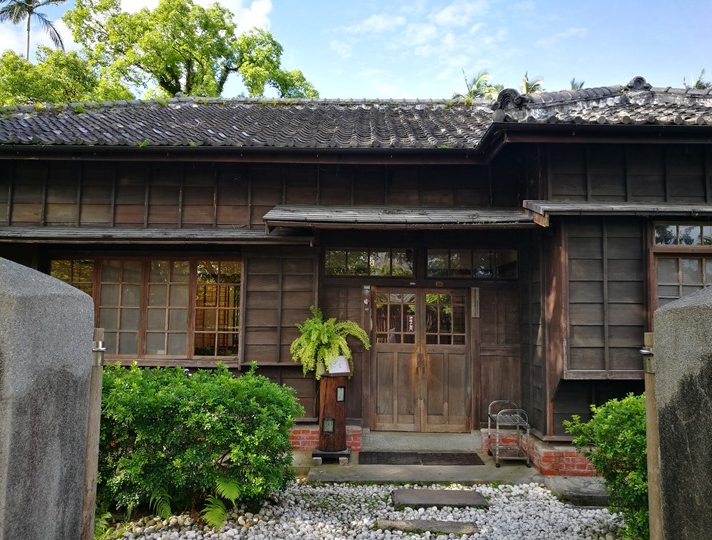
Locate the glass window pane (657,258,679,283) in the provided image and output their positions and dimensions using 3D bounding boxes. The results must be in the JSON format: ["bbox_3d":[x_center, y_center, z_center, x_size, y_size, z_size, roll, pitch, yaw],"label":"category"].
[{"bbox_3d":[3.453,0.010,6.208,0.229,0.280,0.020,1,-5,0],"label":"glass window pane"}]

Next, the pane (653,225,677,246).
[{"bbox_3d":[3.205,-0.358,5.804,0.221,0.207,0.025,1,-5,0],"label":"pane"}]

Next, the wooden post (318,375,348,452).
[{"bbox_3d":[-0.259,1.629,6.478,0.316,0.845,0.316,1,-5,0],"label":"wooden post"}]

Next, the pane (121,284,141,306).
[{"bbox_3d":[-2.874,0.330,7.181,0.247,0.282,0.020,1,-5,1],"label":"pane"}]

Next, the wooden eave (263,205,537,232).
[{"bbox_3d":[0.504,-0.642,6.785,3.090,0.440,0.950,0,-4,0],"label":"wooden eave"}]

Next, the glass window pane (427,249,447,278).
[{"bbox_3d":[1.057,-0.079,7.217,0.278,0.339,0.020,1,-5,1],"label":"glass window pane"}]

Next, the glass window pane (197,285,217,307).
[{"bbox_3d":[-1.901,0.333,7.171,0.266,0.284,0.020,1,-5,1],"label":"glass window pane"}]

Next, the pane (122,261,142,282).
[{"bbox_3d":[-2.866,0.021,7.207,0.247,0.283,0.020,1,-5,1],"label":"pane"}]

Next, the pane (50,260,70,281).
[{"bbox_3d":[-3.644,0.015,6.944,0.258,0.267,0.025,1,-5,0],"label":"pane"}]

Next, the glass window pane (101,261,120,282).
[{"bbox_3d":[-3.022,0.014,6.950,0.240,0.264,0.025,1,-5,0],"label":"glass window pane"}]

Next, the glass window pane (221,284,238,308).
[{"bbox_3d":[-1.591,0.336,7.089,0.266,0.280,0.020,1,-5,0],"label":"glass window pane"}]

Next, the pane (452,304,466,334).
[{"bbox_3d":[1.288,0.620,7.014,0.160,0.340,0.025,1,-5,0],"label":"pane"}]

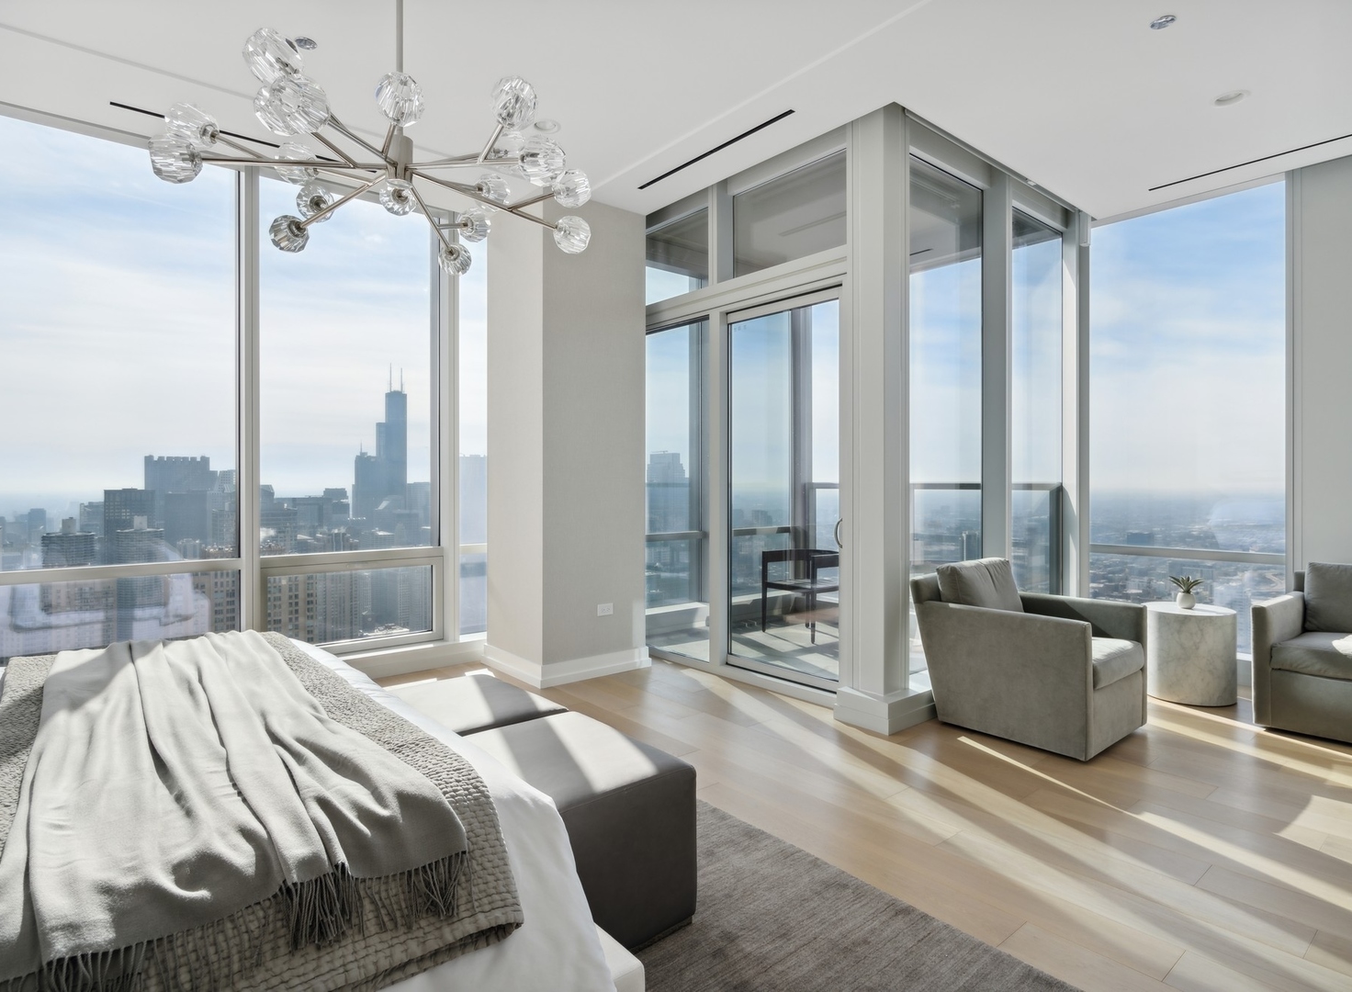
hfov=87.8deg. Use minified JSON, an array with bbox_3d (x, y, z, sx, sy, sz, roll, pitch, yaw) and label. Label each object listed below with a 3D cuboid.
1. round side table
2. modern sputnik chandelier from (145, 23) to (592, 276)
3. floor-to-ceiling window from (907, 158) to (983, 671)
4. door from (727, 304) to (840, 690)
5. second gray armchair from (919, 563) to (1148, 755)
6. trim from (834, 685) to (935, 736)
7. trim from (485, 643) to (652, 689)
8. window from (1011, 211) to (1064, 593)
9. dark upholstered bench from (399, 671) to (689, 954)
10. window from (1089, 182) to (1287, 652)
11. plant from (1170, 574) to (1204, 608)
[{"bbox_3d":[3.050,0.929,4.185,0.460,0.515,0.460,-1,1,-40],"label":"round side table"},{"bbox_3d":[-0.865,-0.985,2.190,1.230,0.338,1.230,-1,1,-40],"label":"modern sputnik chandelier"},{"bbox_3d":[1.588,-0.448,4.163,0.900,2.930,0.080,-1,1,-38],"label":"floor-to-ceiling window"},{"bbox_3d":[0.654,-0.039,4.233,0.060,2.310,0.920,-1,1,-42],"label":"door"},{"bbox_3d":[1.859,0.782,3.728,0.745,0.820,0.865,-1,1,-39],"label":"second gray armchair"},{"bbox_3d":[1.118,1.112,3.755,0.420,0.159,0.325,-1,1,-40],"label":"trim"},{"bbox_3d":[-0.776,1.106,4.918,0.850,0.145,0.860,-1,1,-40],"label":"trim"},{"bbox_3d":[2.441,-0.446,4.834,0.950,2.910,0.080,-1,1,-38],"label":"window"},{"bbox_3d":[-0.602,0.988,2.306,0.610,0.440,1.330,-1,1,-40],"label":"dark upholstered bench"},{"bbox_3d":[3.413,-0.471,4.813,0.080,2.990,1.170,-1,1,-42],"label":"window"},{"bbox_3d":[3.053,0.574,4.202,0.172,0.195,0.172,-1,1,-40],"label":"plant"}]

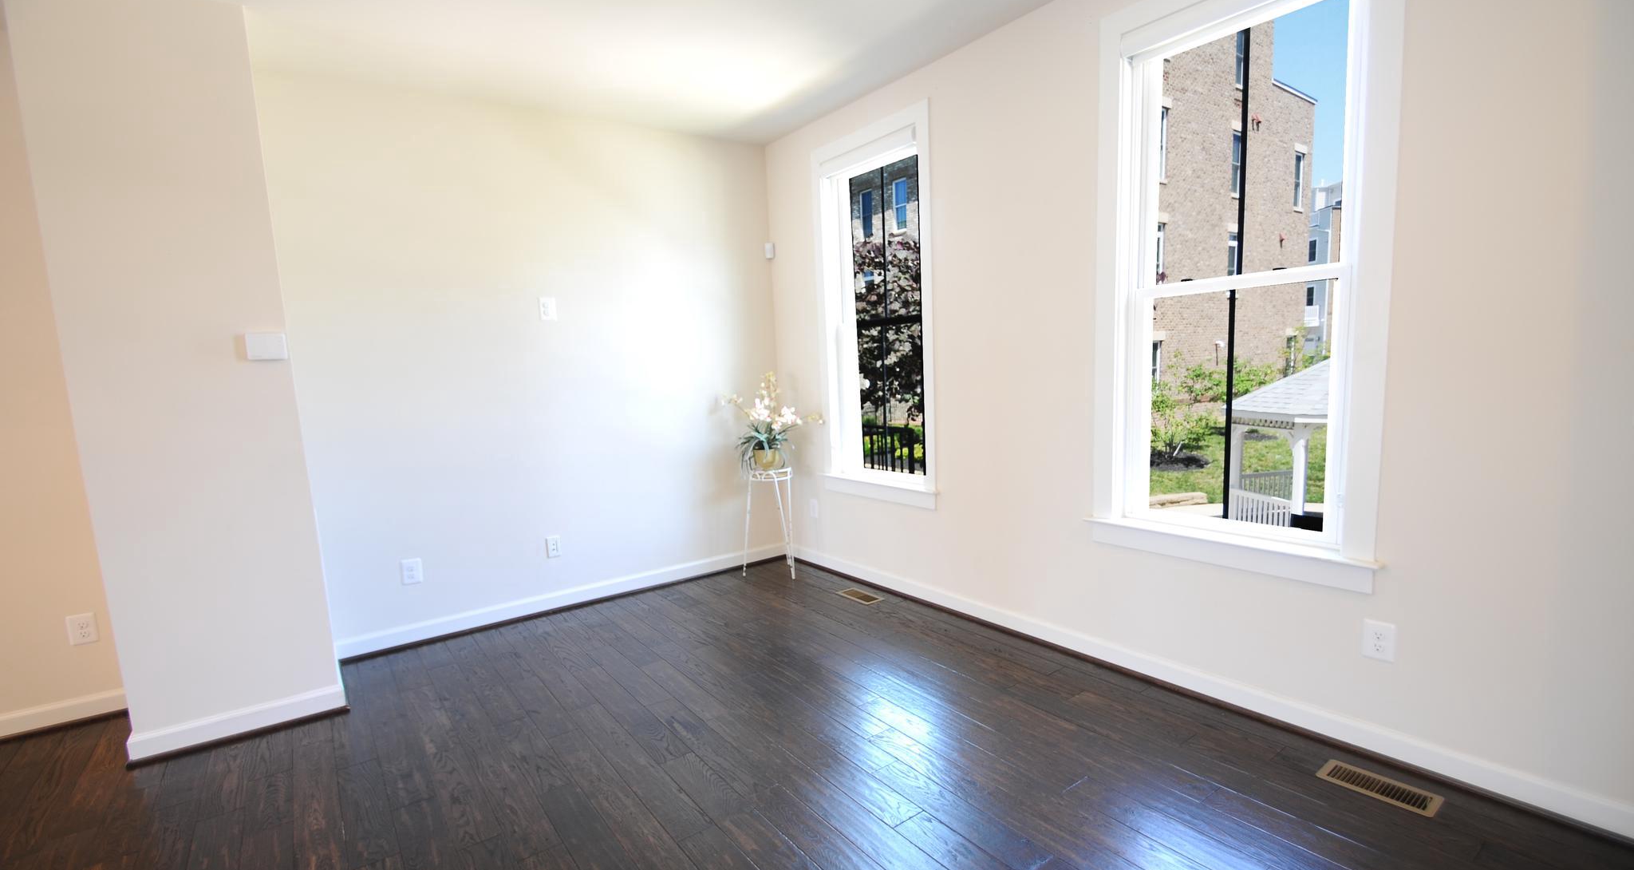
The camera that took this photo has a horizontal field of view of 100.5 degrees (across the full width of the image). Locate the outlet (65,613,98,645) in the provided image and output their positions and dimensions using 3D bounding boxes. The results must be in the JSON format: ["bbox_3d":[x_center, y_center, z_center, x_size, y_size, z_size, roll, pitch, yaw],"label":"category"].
[{"bbox_3d":[-3.050,0.808,2.825,0.078,0.121,0.010,-7,8,-34],"label":"outlet"}]

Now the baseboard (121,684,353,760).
[{"bbox_3d":[-2.247,1.121,2.663,0.666,0.092,0.020,-7,8,-32],"label":"baseboard"}]

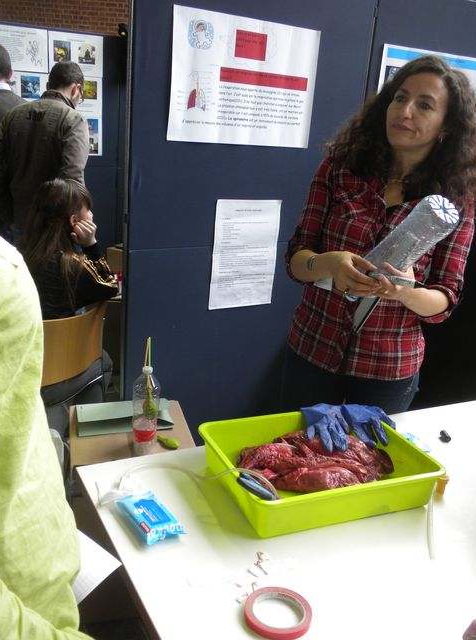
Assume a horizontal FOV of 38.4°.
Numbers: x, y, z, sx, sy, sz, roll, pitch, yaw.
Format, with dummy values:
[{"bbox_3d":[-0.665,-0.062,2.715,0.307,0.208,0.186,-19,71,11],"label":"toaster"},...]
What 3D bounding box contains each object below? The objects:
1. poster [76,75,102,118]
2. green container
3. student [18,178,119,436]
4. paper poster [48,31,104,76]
[{"bbox_3d":[-0.872,-1.209,3.705,0.297,0.210,0.010,-8,22,-32],"label":"poster"},{"bbox_3d":[0.158,0.291,1.371,0.390,0.085,0.300,-4,20,-23],"label":"green container"},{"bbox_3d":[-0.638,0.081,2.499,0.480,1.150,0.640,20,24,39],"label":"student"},{"bbox_3d":[-0.857,-1.409,3.638,0.297,0.210,0.010,-8,22,-32],"label":"paper poster"}]

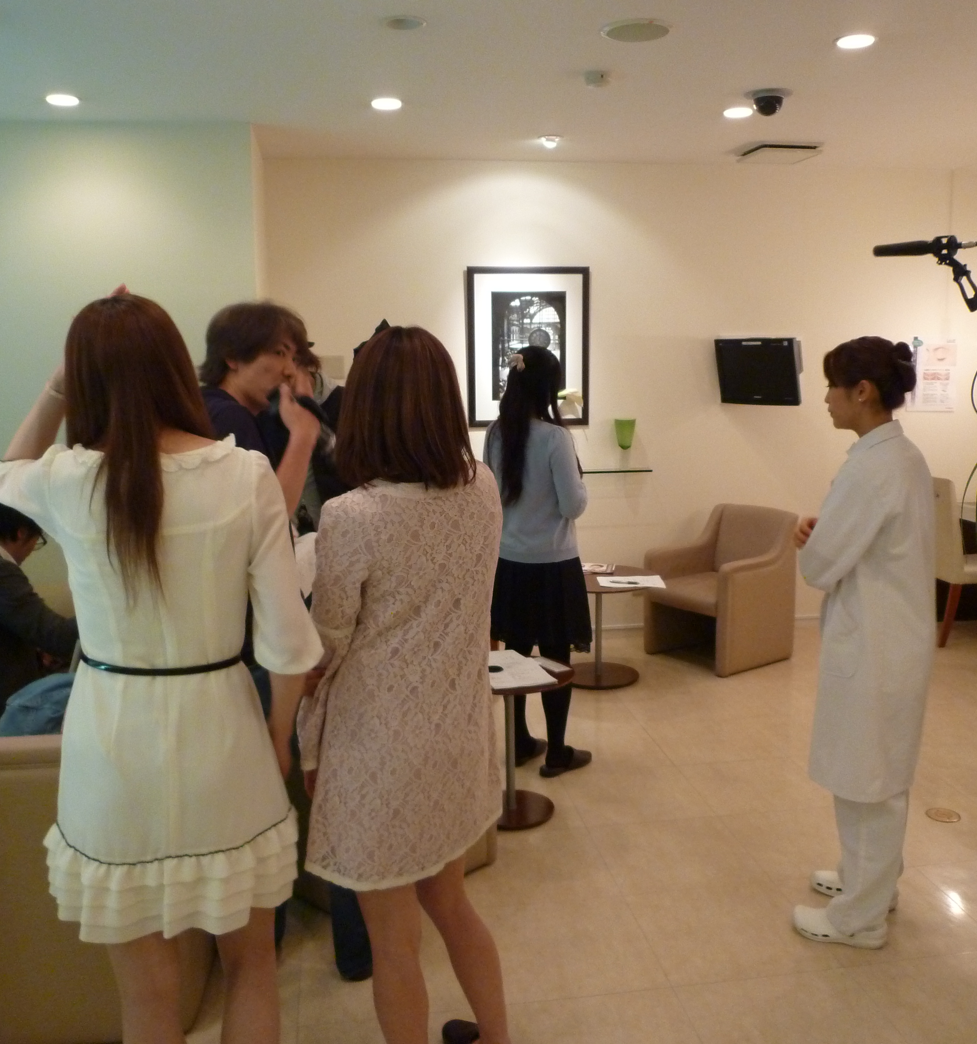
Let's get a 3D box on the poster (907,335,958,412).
[{"bbox_3d":[2.520,-0.837,5.710,0.297,0.420,0.010,-2,9,-8],"label":"poster"}]

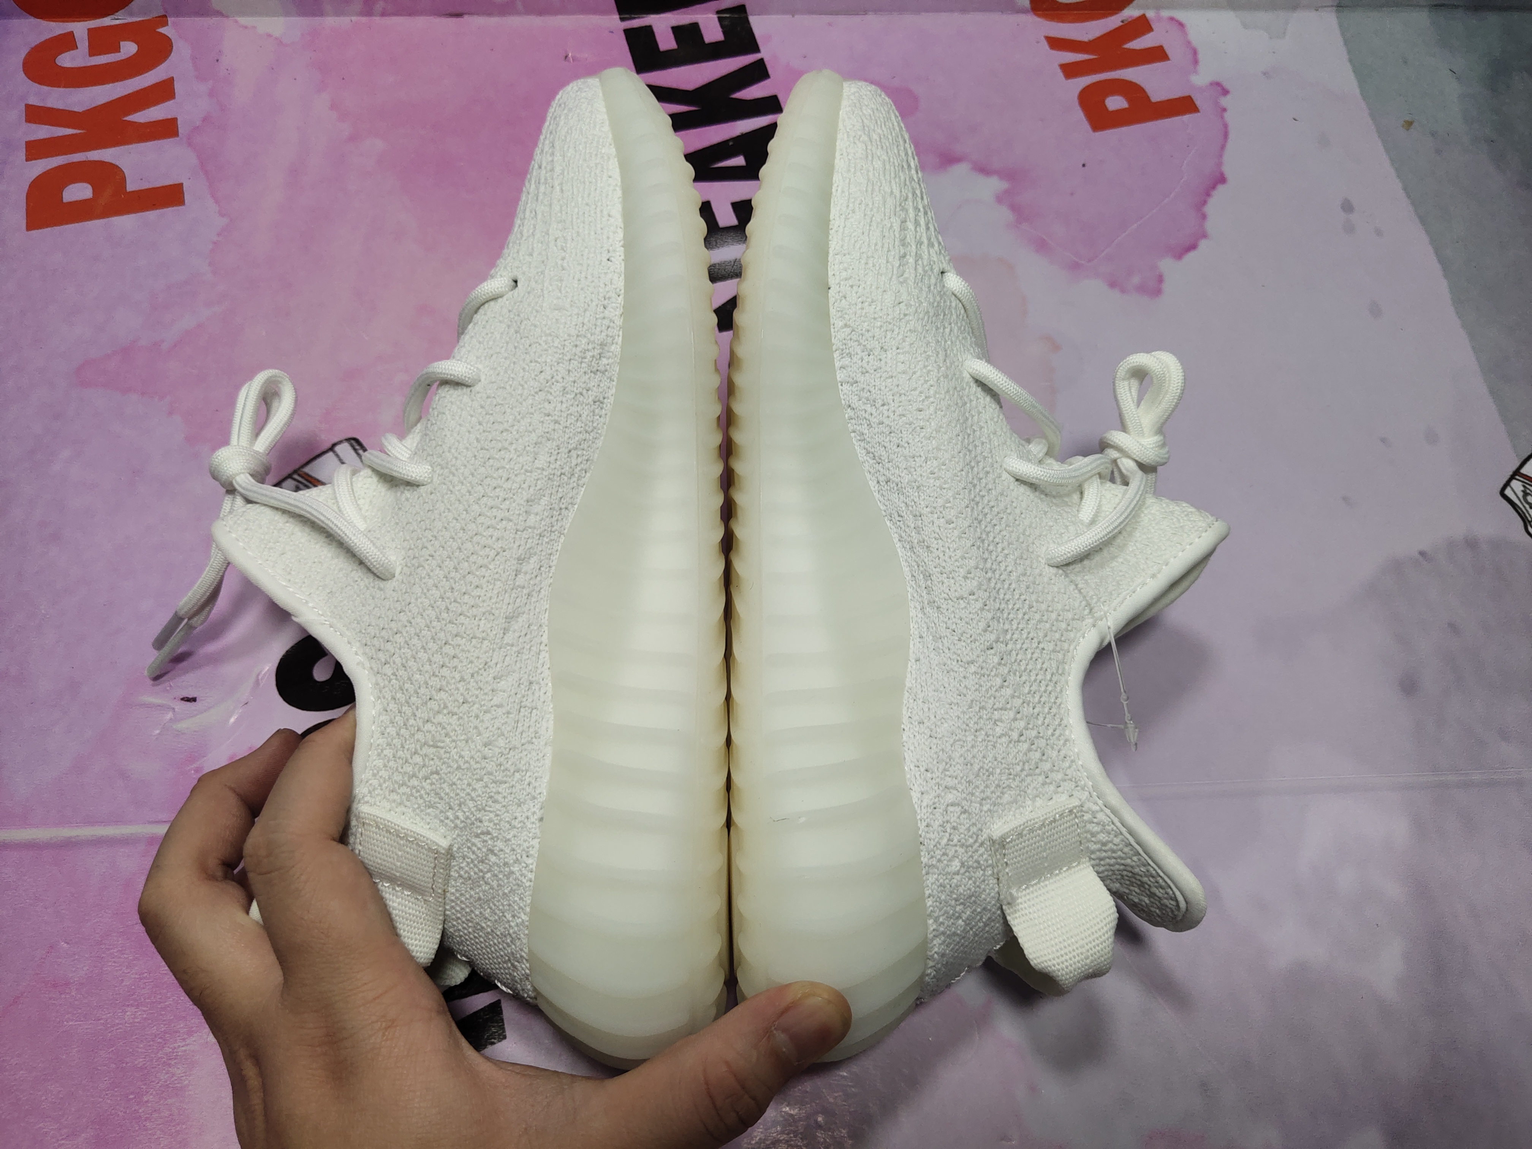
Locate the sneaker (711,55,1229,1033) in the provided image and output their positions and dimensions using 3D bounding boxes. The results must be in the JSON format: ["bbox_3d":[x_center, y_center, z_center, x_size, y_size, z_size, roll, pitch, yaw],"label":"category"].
[{"bbox_3d":[0.058,-0.015,0.374,0.137,0.107,0.287,1,69,-4],"label":"sneaker"}]

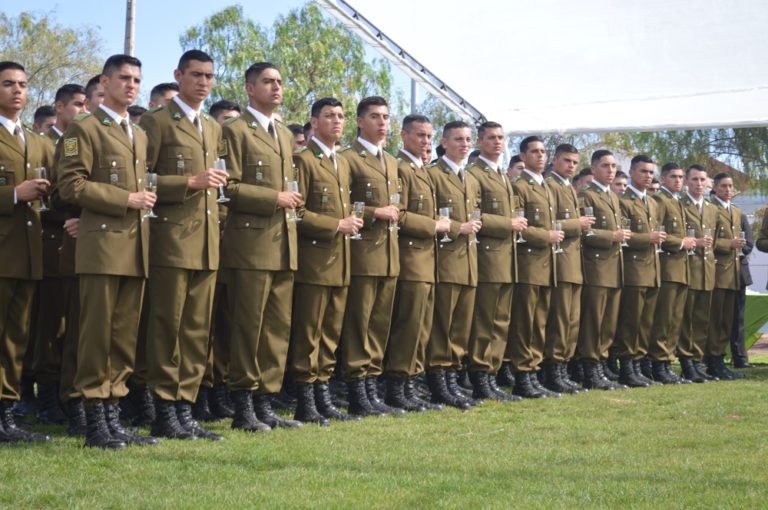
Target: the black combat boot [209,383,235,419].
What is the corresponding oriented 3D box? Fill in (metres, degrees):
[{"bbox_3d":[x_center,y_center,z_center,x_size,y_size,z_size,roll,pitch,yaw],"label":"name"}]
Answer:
[{"bbox_3d":[-0.865,0.772,9.420,0.280,0.220,0.110,1,0,32],"label":"black combat boot"}]

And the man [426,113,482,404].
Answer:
[{"bbox_3d":[0.435,0.048,10.850,0.380,1.761,0.500,0,-2,35],"label":"man"}]

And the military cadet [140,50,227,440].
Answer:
[{"bbox_3d":[-0.943,-0.053,8.503,0.420,1.887,0.520,1,0,34],"label":"military cadet"}]

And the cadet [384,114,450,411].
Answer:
[{"bbox_3d":[0.195,0.039,10.365,0.420,1.749,0.520,1,0,30],"label":"cadet"}]

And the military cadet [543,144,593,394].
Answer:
[{"bbox_3d":[1.306,0.089,12.430,0.380,1.750,0.500,0,-1,32],"label":"military cadet"}]

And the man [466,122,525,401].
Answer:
[{"bbox_3d":[0.720,0.033,11.380,0.380,1.798,0.500,0,-1,32],"label":"man"}]

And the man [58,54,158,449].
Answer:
[{"bbox_3d":[-1.226,-0.022,8.015,0.420,1.796,0.520,1,0,30],"label":"man"}]

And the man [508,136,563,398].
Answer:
[{"bbox_3d":[1.024,0.076,11.734,0.420,1.749,0.520,1,0,32],"label":"man"}]

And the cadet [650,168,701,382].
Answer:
[{"bbox_3d":[2.264,0.132,13.634,0.420,1.697,0.520,1,0,32],"label":"cadet"}]

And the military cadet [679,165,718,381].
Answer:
[{"bbox_3d":[2.611,0.145,14.480,0.500,1.782,0.380,1,-1,-29],"label":"military cadet"}]

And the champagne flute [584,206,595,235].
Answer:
[{"bbox_3d":[1.433,-0.233,12.180,0.060,0.205,0.060,-2,-1,0],"label":"champagne flute"}]

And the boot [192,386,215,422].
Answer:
[{"bbox_3d":[-0.963,0.776,9.270,0.280,0.220,0.110,1,0,44],"label":"boot"}]

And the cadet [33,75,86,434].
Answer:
[{"bbox_3d":[-1.627,-0.010,8.950,0.380,1.737,0.500,0,-1,32],"label":"cadet"}]

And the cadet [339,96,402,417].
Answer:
[{"bbox_3d":[-0.052,0.003,9.832,0.420,1.794,0.520,1,0,37],"label":"cadet"}]

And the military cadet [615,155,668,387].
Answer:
[{"bbox_3d":[1.941,0.112,13.134,0.420,1.725,0.520,1,0,33],"label":"military cadet"}]

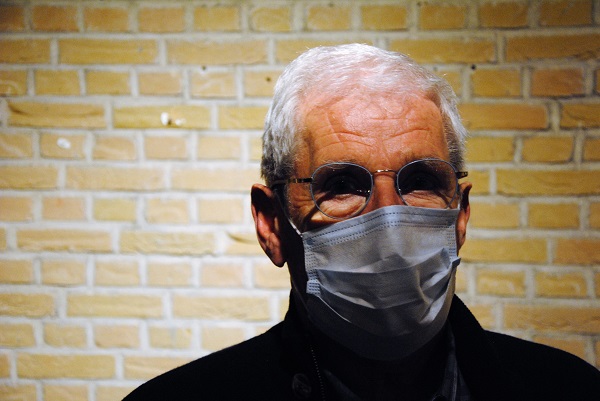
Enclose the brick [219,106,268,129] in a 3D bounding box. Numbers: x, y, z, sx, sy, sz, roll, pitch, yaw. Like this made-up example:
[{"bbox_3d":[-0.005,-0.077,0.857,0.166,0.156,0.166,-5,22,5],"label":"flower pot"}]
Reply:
[{"bbox_3d":[-0.057,-0.181,2.793,0.217,0.054,0.105,1,7,10],"label":"brick"}]

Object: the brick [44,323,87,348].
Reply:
[{"bbox_3d":[-0.471,0.271,2.728,0.093,0.052,0.120,1,6,10],"label":"brick"}]

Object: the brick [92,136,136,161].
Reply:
[{"bbox_3d":[-0.382,-0.126,2.917,0.100,0.053,0.215,1,8,9],"label":"brick"}]

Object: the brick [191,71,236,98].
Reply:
[{"bbox_3d":[-0.160,-0.235,2.622,0.095,0.052,0.120,1,6,10],"label":"brick"}]

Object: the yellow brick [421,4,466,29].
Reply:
[{"bbox_3d":[0.308,-0.382,2.738,0.096,0.052,0.150,1,6,10],"label":"yellow brick"}]

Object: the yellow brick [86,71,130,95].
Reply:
[{"bbox_3d":[-0.400,-0.261,2.879,0.099,0.054,0.150,1,6,10],"label":"yellow brick"}]

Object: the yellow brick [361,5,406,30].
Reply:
[{"bbox_3d":[0.170,-0.357,2.553,0.092,0.050,0.120,1,6,10],"label":"yellow brick"}]

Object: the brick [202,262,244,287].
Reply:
[{"bbox_3d":[-0.153,0.153,2.878,0.096,0.053,0.150,1,6,10],"label":"brick"}]

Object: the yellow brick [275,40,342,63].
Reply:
[{"bbox_3d":[0.057,-0.291,2.569,0.199,0.048,0.100,1,6,10],"label":"yellow brick"}]

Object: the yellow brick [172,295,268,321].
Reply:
[{"bbox_3d":[-0.161,0.227,2.863,0.214,0.054,0.103,1,6,10],"label":"yellow brick"}]

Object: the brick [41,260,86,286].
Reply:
[{"bbox_3d":[-0.473,0.143,2.715,0.097,0.052,0.120,1,6,10],"label":"brick"}]

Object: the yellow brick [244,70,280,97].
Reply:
[{"bbox_3d":[-0.053,-0.233,2.604,0.092,0.050,0.120,1,6,10],"label":"yellow brick"}]

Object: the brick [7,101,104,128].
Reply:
[{"bbox_3d":[-0.519,-0.192,2.873,0.218,0.056,0.103,1,8,9],"label":"brick"}]

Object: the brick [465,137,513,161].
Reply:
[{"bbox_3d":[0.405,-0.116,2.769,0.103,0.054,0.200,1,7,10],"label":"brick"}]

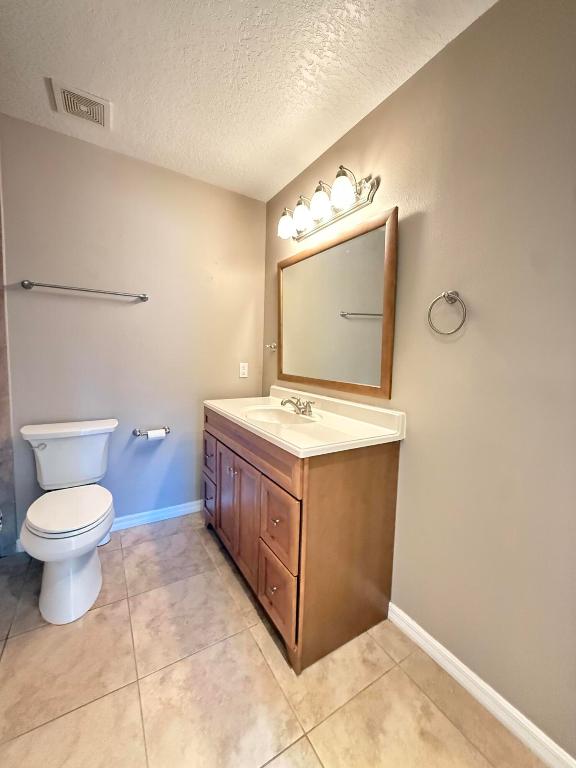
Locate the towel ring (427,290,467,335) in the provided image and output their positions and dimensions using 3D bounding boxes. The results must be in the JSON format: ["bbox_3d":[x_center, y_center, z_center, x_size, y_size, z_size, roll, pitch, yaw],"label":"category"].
[{"bbox_3d":[0.616,-0.271,1.197,0.070,0.164,0.152,-1,5,-31],"label":"towel ring"}]

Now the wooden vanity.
[{"bbox_3d":[-0.045,0.635,1.821,0.528,0.857,1.218,-1,5,-31],"label":"wooden vanity"}]

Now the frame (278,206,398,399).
[{"bbox_3d":[0.214,-0.406,1.868,0.030,0.858,1.063,-1,6,-31],"label":"frame"}]

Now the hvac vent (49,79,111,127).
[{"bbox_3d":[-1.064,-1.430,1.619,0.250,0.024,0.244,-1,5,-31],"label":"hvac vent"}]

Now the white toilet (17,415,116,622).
[{"bbox_3d":[-1.160,0.668,1.674,0.460,0.785,0.710,-1,6,-31],"label":"white toilet"}]

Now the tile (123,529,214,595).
[{"bbox_3d":[-0.730,1.065,1.884,0.459,0.010,0.459,-1,6,-31],"label":"tile"}]

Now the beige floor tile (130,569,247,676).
[{"bbox_3d":[-0.482,1.087,1.464,0.449,0.016,0.451,-1,5,-31],"label":"beige floor tile"}]

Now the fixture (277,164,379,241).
[{"bbox_3d":[0.161,-0.993,1.771,0.205,0.200,0.770,-1,6,-31],"label":"fixture"}]

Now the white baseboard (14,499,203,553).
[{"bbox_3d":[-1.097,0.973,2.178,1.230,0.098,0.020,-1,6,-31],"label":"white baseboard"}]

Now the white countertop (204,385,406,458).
[{"bbox_3d":[-0.031,0.143,1.779,0.556,0.132,1.227,-1,6,-31],"label":"white countertop"}]

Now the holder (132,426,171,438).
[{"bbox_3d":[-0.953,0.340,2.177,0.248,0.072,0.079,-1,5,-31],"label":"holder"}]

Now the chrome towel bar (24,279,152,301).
[{"bbox_3d":[-1.213,-0.561,1.904,0.650,0.055,0.077,-1,6,-31],"label":"chrome towel bar"}]

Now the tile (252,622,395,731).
[{"bbox_3d":[0.135,1.117,1.314,0.452,0.016,0.451,-1,5,-31],"label":"tile"}]

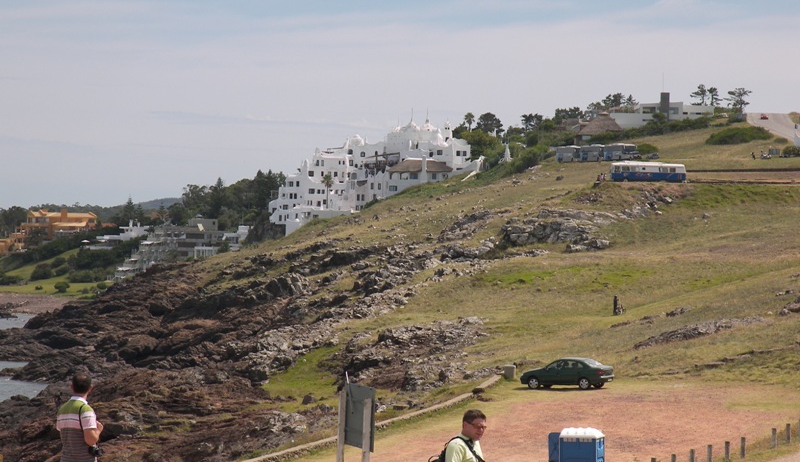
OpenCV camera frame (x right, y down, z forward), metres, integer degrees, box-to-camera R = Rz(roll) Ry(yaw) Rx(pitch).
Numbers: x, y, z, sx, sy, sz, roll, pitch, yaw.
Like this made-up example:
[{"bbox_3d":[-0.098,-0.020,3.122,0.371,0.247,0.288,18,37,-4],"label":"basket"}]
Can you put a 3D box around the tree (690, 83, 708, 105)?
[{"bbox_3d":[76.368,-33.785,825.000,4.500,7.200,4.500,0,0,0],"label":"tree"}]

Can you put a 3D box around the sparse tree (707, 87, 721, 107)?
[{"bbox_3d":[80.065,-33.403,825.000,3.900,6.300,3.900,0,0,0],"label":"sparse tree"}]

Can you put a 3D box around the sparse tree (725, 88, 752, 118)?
[{"bbox_3d":[82.650,-31.131,790.000,6.900,8.000,6.500,0,0,0],"label":"sparse tree"}]

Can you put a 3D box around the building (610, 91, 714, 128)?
[{"bbox_3d":[64.658,-29.671,800.000,25.500,9.200,14.000,0,0,0],"label":"building"}]

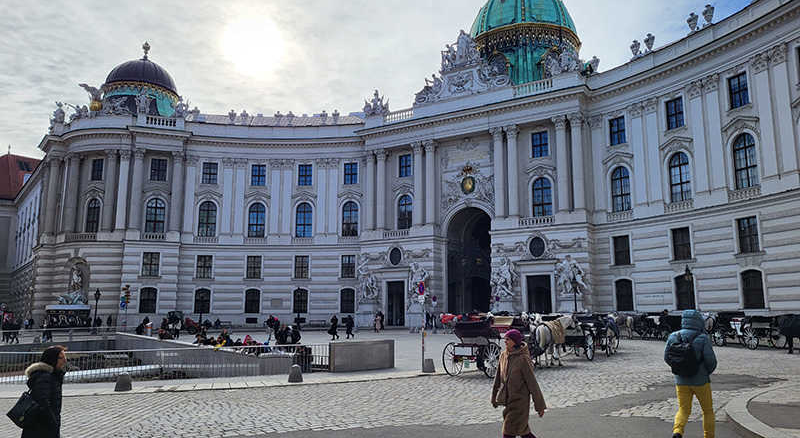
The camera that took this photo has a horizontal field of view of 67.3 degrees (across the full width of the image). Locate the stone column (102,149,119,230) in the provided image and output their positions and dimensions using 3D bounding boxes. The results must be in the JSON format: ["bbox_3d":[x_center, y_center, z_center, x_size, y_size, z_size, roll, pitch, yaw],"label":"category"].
[{"bbox_3d":[-30.660,-3.011,63.665,1.000,8.890,1.000,-1,-10,6],"label":"stone column"}]

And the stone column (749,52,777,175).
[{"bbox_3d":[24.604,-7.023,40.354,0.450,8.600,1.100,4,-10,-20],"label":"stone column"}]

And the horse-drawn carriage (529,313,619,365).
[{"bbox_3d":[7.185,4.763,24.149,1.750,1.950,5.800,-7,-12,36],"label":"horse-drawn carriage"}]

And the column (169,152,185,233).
[{"bbox_3d":[-25.168,-3.129,67.602,1.300,9.171,1.300,4,-10,-20],"label":"column"}]

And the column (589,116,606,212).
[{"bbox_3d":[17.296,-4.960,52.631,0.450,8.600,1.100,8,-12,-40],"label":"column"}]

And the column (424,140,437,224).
[{"bbox_3d":[3.342,-3.867,62.374,1.200,8.986,1.200,-6,-11,32],"label":"column"}]

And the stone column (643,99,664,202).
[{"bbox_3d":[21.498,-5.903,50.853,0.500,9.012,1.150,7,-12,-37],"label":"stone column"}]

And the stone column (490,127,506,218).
[{"bbox_3d":[9.244,-4.421,56.124,1.050,8.600,1.050,-6,-11,32],"label":"stone column"}]

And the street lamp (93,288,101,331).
[{"bbox_3d":[-28.959,8.796,57.325,0.620,4.310,0.620,0,-10,0],"label":"street lamp"}]

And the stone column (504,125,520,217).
[{"bbox_3d":[10.454,-4.496,55.602,1.050,8.600,1.050,-6,-11,32],"label":"stone column"}]

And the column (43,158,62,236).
[{"bbox_3d":[-38.212,-2.614,66.181,1.000,8.810,1.000,-4,-10,23],"label":"column"}]

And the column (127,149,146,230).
[{"bbox_3d":[-29.098,-3.331,66.181,1.300,9.198,1.300,4,-10,-20],"label":"column"}]

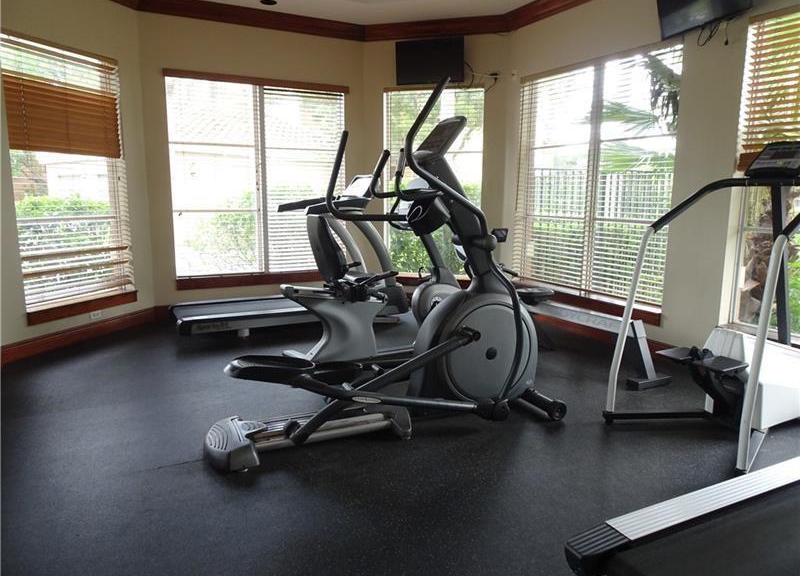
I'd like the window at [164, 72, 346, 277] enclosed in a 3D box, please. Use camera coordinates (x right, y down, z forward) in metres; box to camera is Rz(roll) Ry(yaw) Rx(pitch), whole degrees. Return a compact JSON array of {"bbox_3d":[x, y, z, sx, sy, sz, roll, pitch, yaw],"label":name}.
[{"bbox_3d":[-1.406,-1.111,5.733,1.791,1.937,0.120,-4,11,-26],"label":"window"}]

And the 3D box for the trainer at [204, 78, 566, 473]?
[{"bbox_3d":[-0.056,-0.114,2.909,1.930,1.791,0.700,-4,11,-27],"label":"trainer"}]

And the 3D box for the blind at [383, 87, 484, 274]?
[{"bbox_3d":[0.363,-1.131,6.006,1.088,1.981,0.120,4,10,18],"label":"blind"}]

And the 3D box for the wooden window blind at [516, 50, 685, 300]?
[{"bbox_3d":[1.609,-0.924,4.777,0.120,1.930,1.753,-4,11,-26],"label":"wooden window blind"}]

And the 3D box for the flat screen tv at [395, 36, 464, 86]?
[{"bbox_3d":[0.314,-2.302,5.646,0.715,0.430,0.080,4,17,18],"label":"flat screen tv"}]

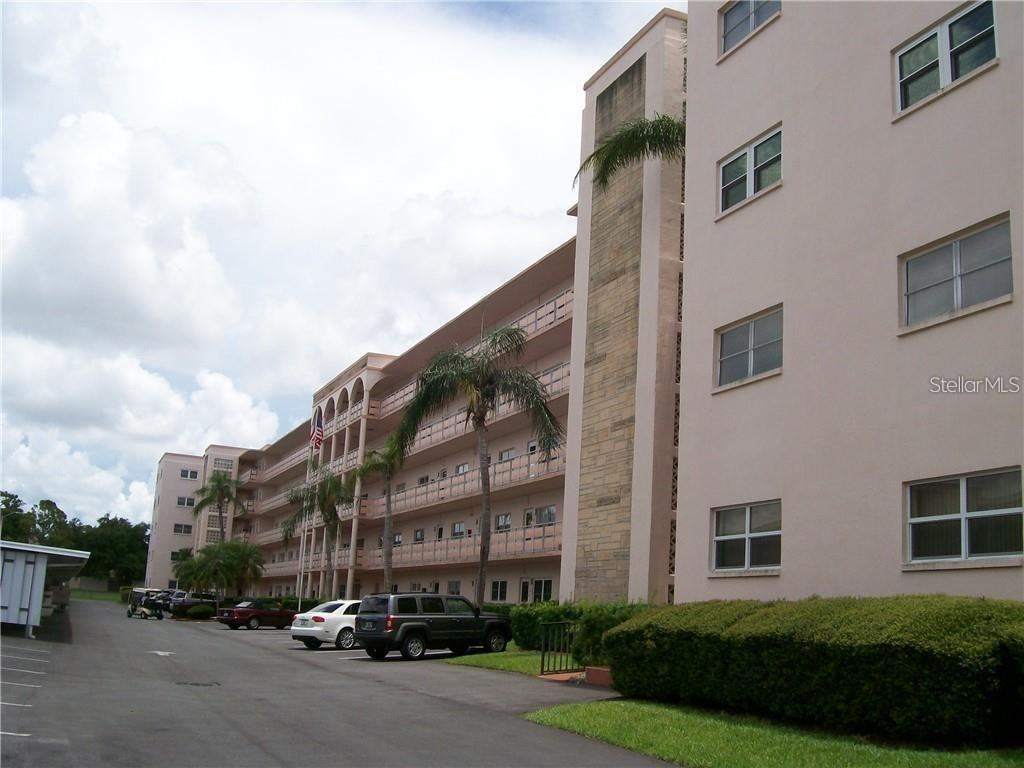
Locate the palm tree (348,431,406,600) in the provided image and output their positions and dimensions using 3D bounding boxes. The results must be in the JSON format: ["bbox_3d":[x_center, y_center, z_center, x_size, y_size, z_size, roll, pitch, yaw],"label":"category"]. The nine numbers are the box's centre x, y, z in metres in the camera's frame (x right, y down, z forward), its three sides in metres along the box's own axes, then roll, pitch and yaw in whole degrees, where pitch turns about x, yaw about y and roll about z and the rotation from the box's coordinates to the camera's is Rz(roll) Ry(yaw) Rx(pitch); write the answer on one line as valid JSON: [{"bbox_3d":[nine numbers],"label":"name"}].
[{"bbox_3d":[-5.405,6.623,45.500,3.000,8.900,3.000,3,-13,1],"label":"palm tree"}]

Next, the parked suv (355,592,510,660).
[{"bbox_3d":[-1.985,6.695,29.225,4.410,1.660,1.770,13,-16,-39],"label":"parked suv"}]

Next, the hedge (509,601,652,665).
[{"bbox_3d":[1.833,6.940,29.800,1.500,1.420,6.300,9,-14,-24],"label":"hedge"}]

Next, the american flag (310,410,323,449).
[{"bbox_3d":[-11.293,2.606,61.525,0.680,2.150,0.350,6,-13,-10],"label":"american flag"}]

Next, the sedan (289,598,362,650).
[{"bbox_3d":[-4.850,7.780,34.258,1.780,1.430,4.580,-9,-17,42],"label":"sedan"}]

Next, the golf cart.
[{"bbox_3d":[-19.789,11.852,57.500,1.200,1.780,2.350,15,-17,-43],"label":"golf cart"}]

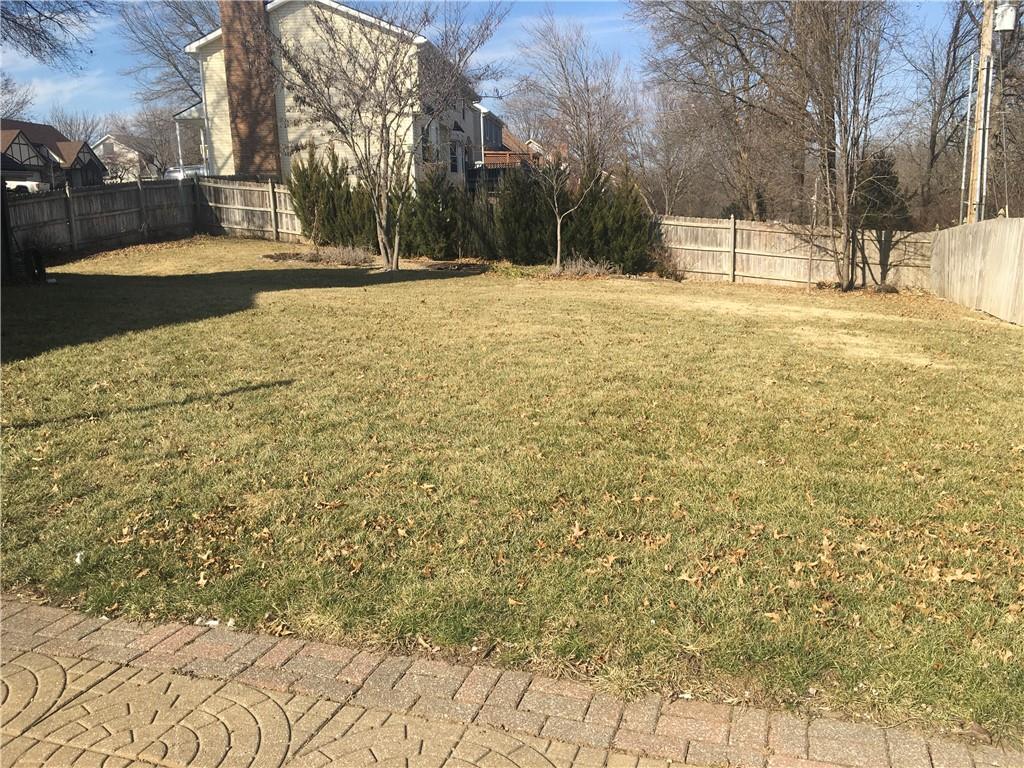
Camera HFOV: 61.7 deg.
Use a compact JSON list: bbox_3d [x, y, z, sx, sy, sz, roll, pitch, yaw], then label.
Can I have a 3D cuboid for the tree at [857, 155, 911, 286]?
[{"bbox_3d":[10.886,-4.829,25.004,1.570,3.840,1.570,4,12,23],"label":"tree"}]

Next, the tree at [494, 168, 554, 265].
[{"bbox_3d":[0.344,-4.581,23.603,1.650,2.620,1.650,-1,11,1],"label":"tree"}]

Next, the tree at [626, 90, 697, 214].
[{"bbox_3d":[5.143,-7.223,29.512,2.550,5.760,2.550,1,11,10],"label":"tree"}]

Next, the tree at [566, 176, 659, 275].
[{"bbox_3d":[2.695,-4.262,23.003,2.470,2.640,2.470,1,11,7],"label":"tree"}]

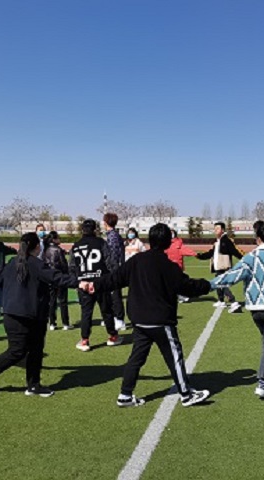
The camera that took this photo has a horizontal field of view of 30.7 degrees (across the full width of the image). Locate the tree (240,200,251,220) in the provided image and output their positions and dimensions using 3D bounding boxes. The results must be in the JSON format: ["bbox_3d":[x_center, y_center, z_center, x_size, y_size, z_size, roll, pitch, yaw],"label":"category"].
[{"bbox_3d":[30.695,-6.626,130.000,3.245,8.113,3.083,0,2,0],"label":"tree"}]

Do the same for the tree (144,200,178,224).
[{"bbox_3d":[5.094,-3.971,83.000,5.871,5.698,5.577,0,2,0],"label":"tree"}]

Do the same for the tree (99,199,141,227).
[{"bbox_3d":[-2.176,-3.483,83.930,7.000,6.600,6.500,0,1,0],"label":"tree"}]

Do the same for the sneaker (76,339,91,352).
[{"bbox_3d":[-0.672,1.410,6.519,0.100,0.120,0.280,0,1,-23],"label":"sneaker"}]

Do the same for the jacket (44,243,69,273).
[{"bbox_3d":[-1.233,0.386,7.900,0.480,0.640,0.320,1,2,30],"label":"jacket"}]

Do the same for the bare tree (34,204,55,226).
[{"bbox_3d":[-16.562,-3.448,89.934,4.100,6.200,4.100,0,1,0],"label":"bare tree"}]

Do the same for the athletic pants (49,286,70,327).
[{"bbox_3d":[-1.192,0.986,7.900,0.400,0.880,0.300,1,2,30],"label":"athletic pants"}]

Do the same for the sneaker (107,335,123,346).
[{"bbox_3d":[-0.243,1.405,6.789,0.100,0.120,0.280,1,1,30],"label":"sneaker"}]

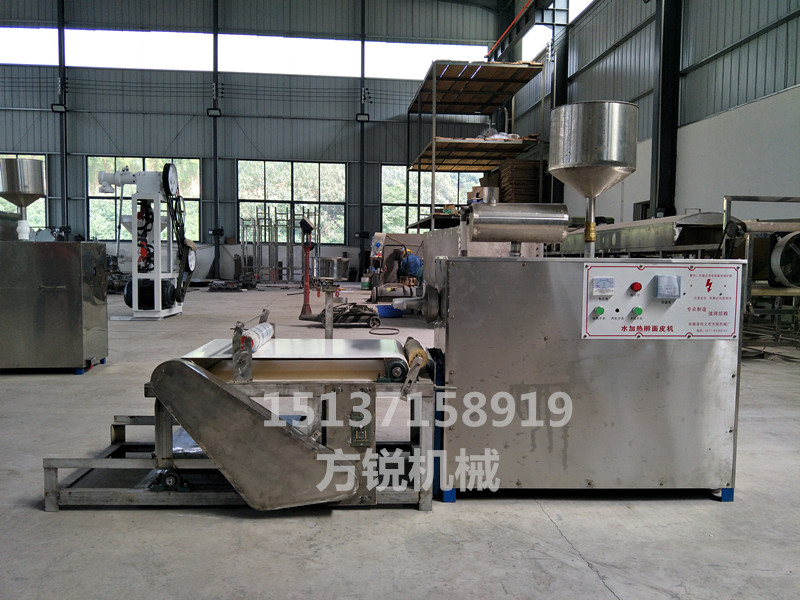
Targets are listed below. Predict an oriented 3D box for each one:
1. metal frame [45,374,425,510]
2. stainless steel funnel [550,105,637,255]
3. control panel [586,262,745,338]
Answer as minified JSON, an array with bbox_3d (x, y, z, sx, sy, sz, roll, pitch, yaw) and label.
[{"bbox_3d":[-0.485,0.419,1.897,1.153,0.400,0.490,1,4,-2],"label":"metal frame"},{"bbox_3d":[0.674,-0.402,1.955,0.292,0.512,0.292,0,4,-3],"label":"stainless steel funnel"},{"bbox_3d":[0.826,0.007,1.740,0.502,0.237,0.030,0,4,-3],"label":"control panel"}]

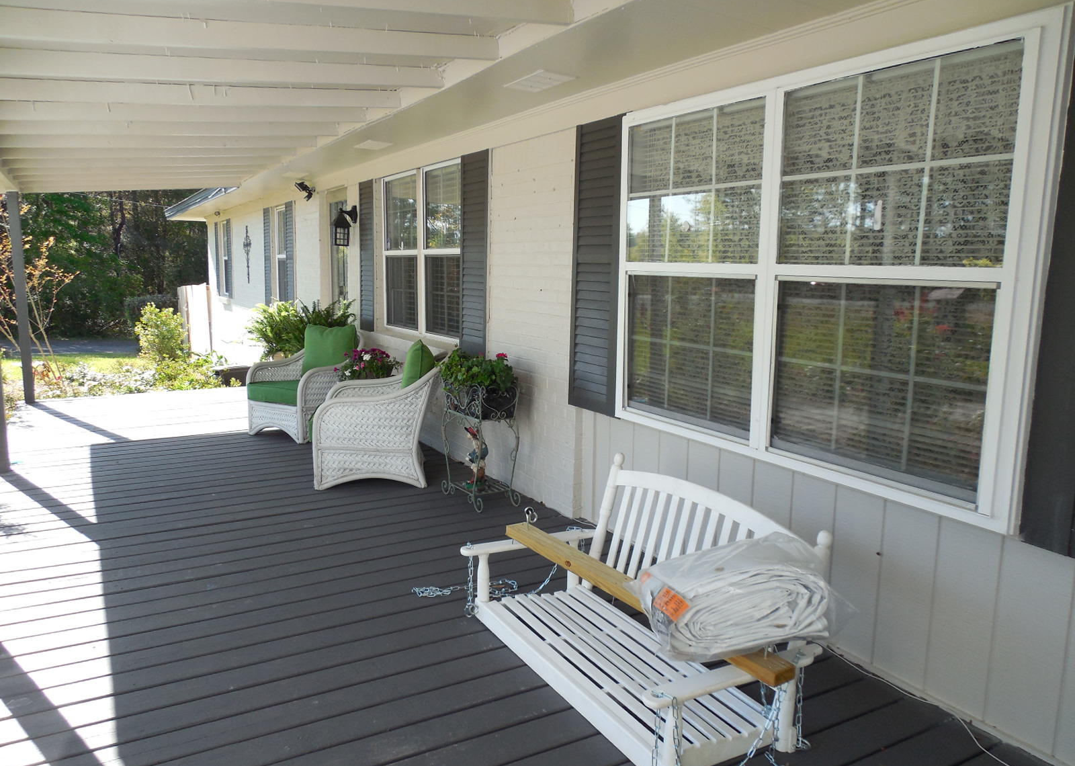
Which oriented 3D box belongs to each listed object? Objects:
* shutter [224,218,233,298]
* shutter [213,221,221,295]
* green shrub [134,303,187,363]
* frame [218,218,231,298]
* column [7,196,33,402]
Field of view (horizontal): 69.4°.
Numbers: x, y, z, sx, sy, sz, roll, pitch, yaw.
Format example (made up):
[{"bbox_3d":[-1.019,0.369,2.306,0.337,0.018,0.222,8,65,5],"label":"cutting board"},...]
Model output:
[{"bbox_3d":[-5.274,-2.127,13.309,0.050,1.360,0.420,-4,10,-30],"label":"shutter"},{"bbox_3d":[-5.734,-2.220,13.919,0.035,1.285,0.365,-5,10,-30],"label":"shutter"},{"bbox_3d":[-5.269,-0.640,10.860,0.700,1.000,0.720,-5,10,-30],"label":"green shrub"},{"bbox_3d":[-5.664,-2.260,14.066,0.100,1.320,0.980,-4,10,-30],"label":"frame"},{"bbox_3d":[-4.951,-0.795,7.446,0.095,2.000,0.095,-4,10,-30],"label":"column"}]

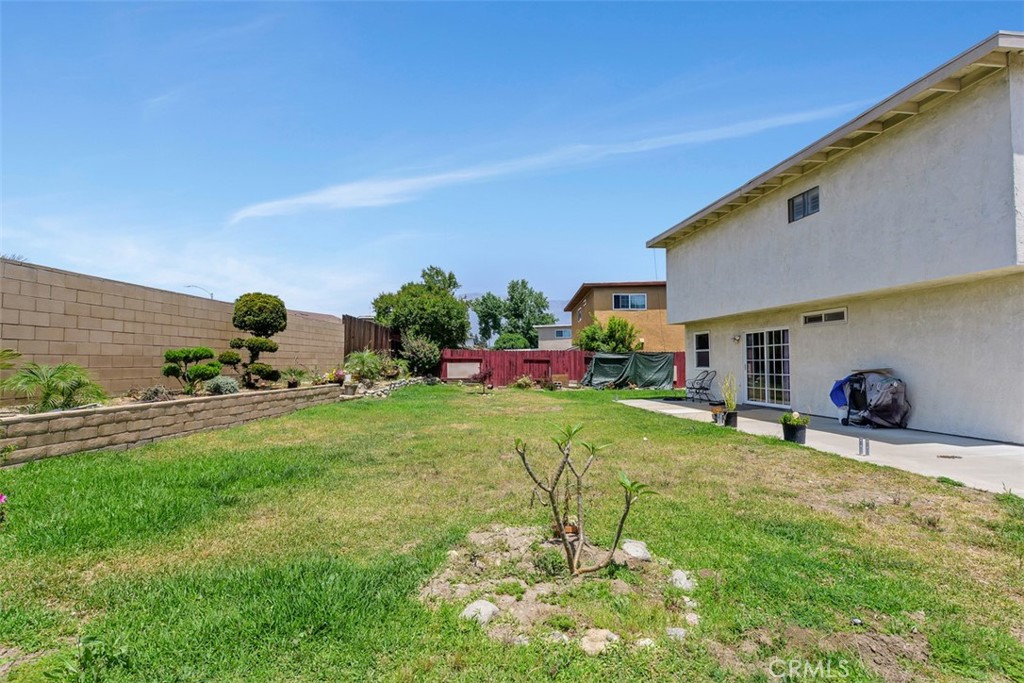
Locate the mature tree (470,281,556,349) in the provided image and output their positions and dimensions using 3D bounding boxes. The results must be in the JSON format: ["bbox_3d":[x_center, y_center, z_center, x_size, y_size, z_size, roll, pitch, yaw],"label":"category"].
[{"bbox_3d":[0.181,-1.934,55.000,10.200,11.200,9.000,0,-2,0],"label":"mature tree"}]

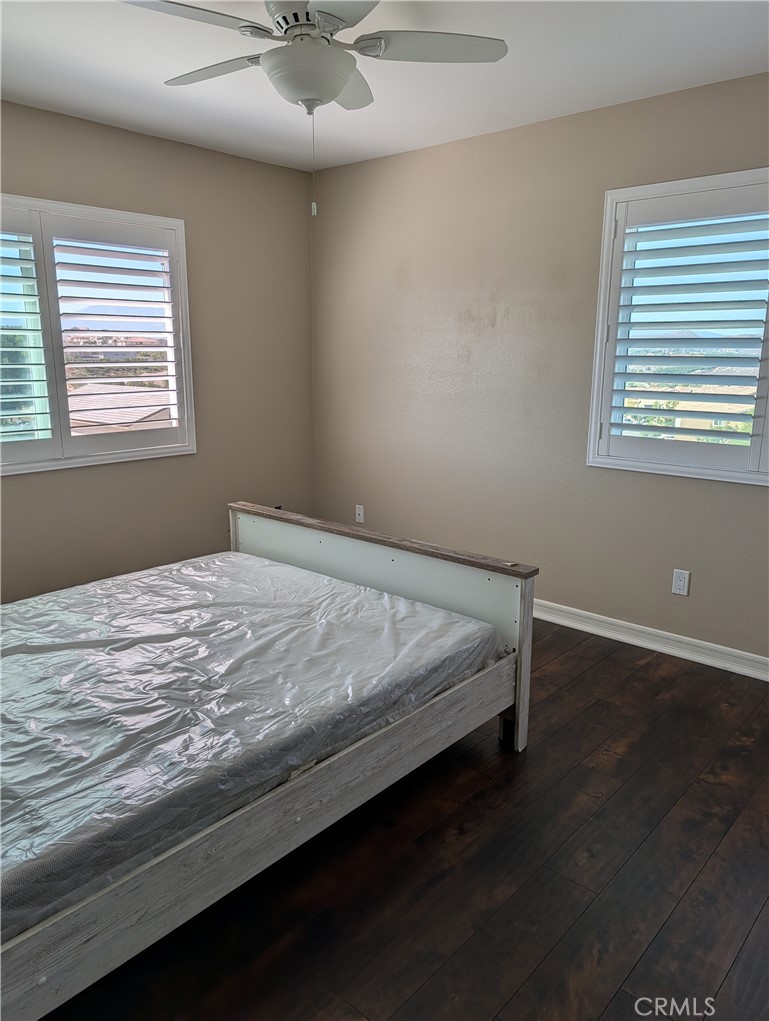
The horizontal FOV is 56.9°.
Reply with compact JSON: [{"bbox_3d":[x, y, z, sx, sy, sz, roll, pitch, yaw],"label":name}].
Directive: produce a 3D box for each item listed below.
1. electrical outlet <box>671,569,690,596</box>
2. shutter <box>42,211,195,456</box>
[{"bbox_3d":[1.359,0.333,3.248,0.070,0.115,0.010,11,17,39],"label":"electrical outlet"},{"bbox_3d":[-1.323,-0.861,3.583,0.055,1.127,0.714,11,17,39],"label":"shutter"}]

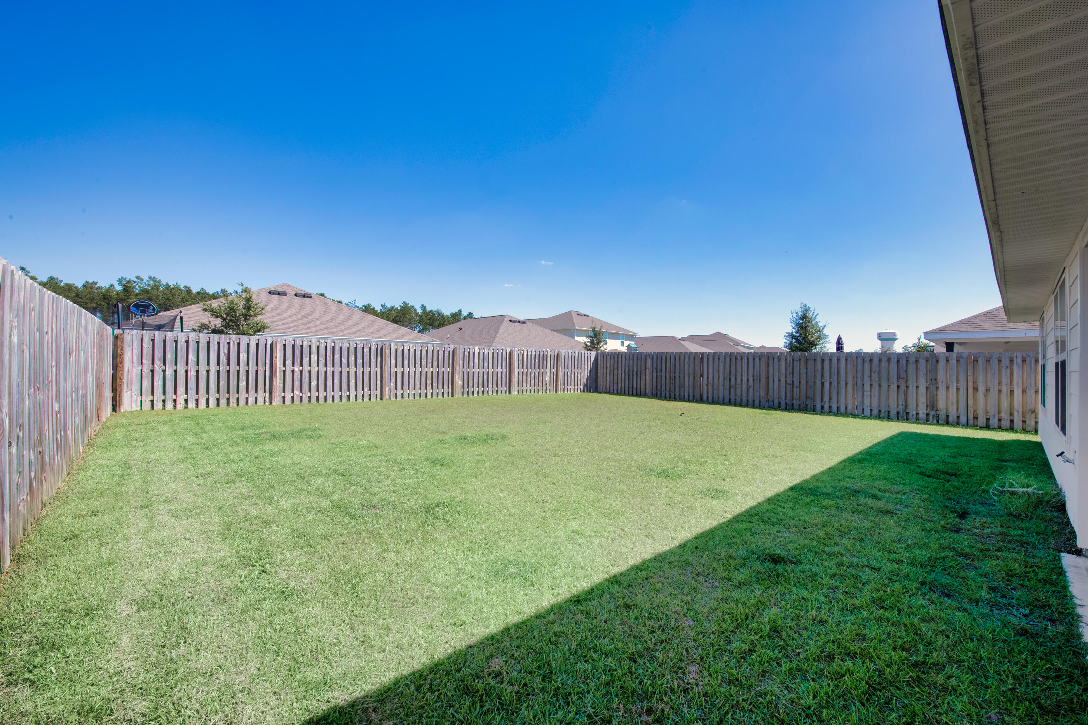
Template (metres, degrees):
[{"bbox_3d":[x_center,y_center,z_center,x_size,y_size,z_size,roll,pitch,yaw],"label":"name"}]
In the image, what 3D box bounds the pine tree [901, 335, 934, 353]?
[{"bbox_3d":[24.661,0.007,28.000,1.650,3.620,1.650,1,0,41],"label":"pine tree"}]

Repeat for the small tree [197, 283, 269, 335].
[{"bbox_3d":[-11.775,-0.937,16.000,2.260,4.040,2.260,1,0,-36],"label":"small tree"}]

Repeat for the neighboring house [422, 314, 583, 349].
[{"bbox_3d":[-6.059,-2.122,50.000,15.500,6.600,20.500,1,0,-42],"label":"neighboring house"}]

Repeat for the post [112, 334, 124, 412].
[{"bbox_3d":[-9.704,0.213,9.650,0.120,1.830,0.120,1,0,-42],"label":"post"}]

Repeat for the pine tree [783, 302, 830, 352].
[{"bbox_3d":[13.611,-0.773,22.000,2.070,4.730,2.070,1,0,32],"label":"pine tree"}]

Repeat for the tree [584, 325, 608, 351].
[{"bbox_3d":[3.541,-0.732,29.000,1.730,4.250,1.730,1,0,7],"label":"tree"}]

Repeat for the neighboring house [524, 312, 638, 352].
[{"bbox_3d":[3.465,-3.201,65.000,14.800,9.100,17.000,1,0,-42],"label":"neighboring house"}]

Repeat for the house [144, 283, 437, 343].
[{"bbox_3d":[-19.556,-2.393,31.500,16.600,6.640,19.500,1,0,-42],"label":"house"}]

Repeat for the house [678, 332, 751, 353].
[{"bbox_3d":[38.856,-2.421,98.000,14.800,9.000,16.000,1,0,-42],"label":"house"}]

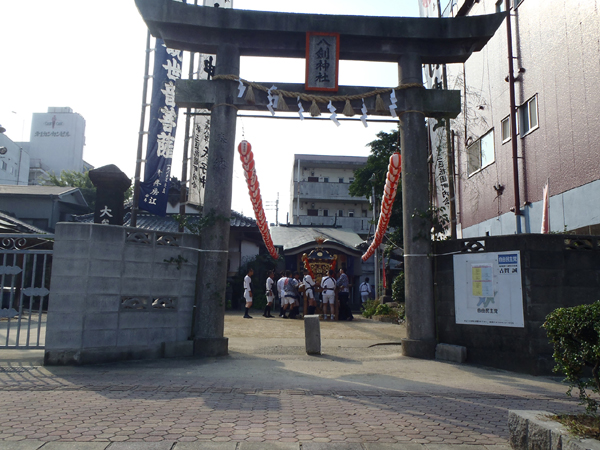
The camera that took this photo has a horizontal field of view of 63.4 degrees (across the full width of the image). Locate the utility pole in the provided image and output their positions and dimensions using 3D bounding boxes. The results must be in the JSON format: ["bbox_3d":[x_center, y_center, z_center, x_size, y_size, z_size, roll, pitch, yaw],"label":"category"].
[{"bbox_3d":[2.899,0.756,18.613,0.330,5.549,0.300,1,-9,0],"label":"utility pole"}]

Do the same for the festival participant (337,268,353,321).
[{"bbox_3d":[1.456,2.278,15.907,0.480,1.700,0.500,-3,-9,20],"label":"festival participant"}]

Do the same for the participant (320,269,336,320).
[{"bbox_3d":[0.992,2.400,16.600,0.530,1.700,0.420,1,-8,0],"label":"participant"}]

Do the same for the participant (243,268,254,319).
[{"bbox_3d":[-1.753,2.366,16.732,0.360,1.700,0.480,2,-9,-12],"label":"participant"}]

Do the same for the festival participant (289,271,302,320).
[{"bbox_3d":[-0.130,2.442,17.059,0.420,1.660,0.500,6,-10,-30],"label":"festival participant"}]

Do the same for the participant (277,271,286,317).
[{"bbox_3d":[-0.627,2.509,17.754,0.500,1.670,0.420,-6,-11,36],"label":"participant"}]

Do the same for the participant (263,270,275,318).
[{"bbox_3d":[-1.081,2.451,17.200,0.420,1.680,0.460,2,-8,-6],"label":"participant"}]

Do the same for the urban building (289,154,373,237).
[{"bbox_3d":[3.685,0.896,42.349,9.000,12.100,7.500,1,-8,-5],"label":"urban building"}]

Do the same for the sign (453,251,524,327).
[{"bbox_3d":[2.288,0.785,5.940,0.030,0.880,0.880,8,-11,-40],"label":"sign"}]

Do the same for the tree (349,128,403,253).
[{"bbox_3d":[3.826,-0.272,21.117,4.000,8.282,4.000,1,-9,0],"label":"tree"}]

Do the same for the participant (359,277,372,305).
[{"bbox_3d":[2.969,3.214,22.000,0.530,1.680,0.420,0,-8,6],"label":"participant"}]

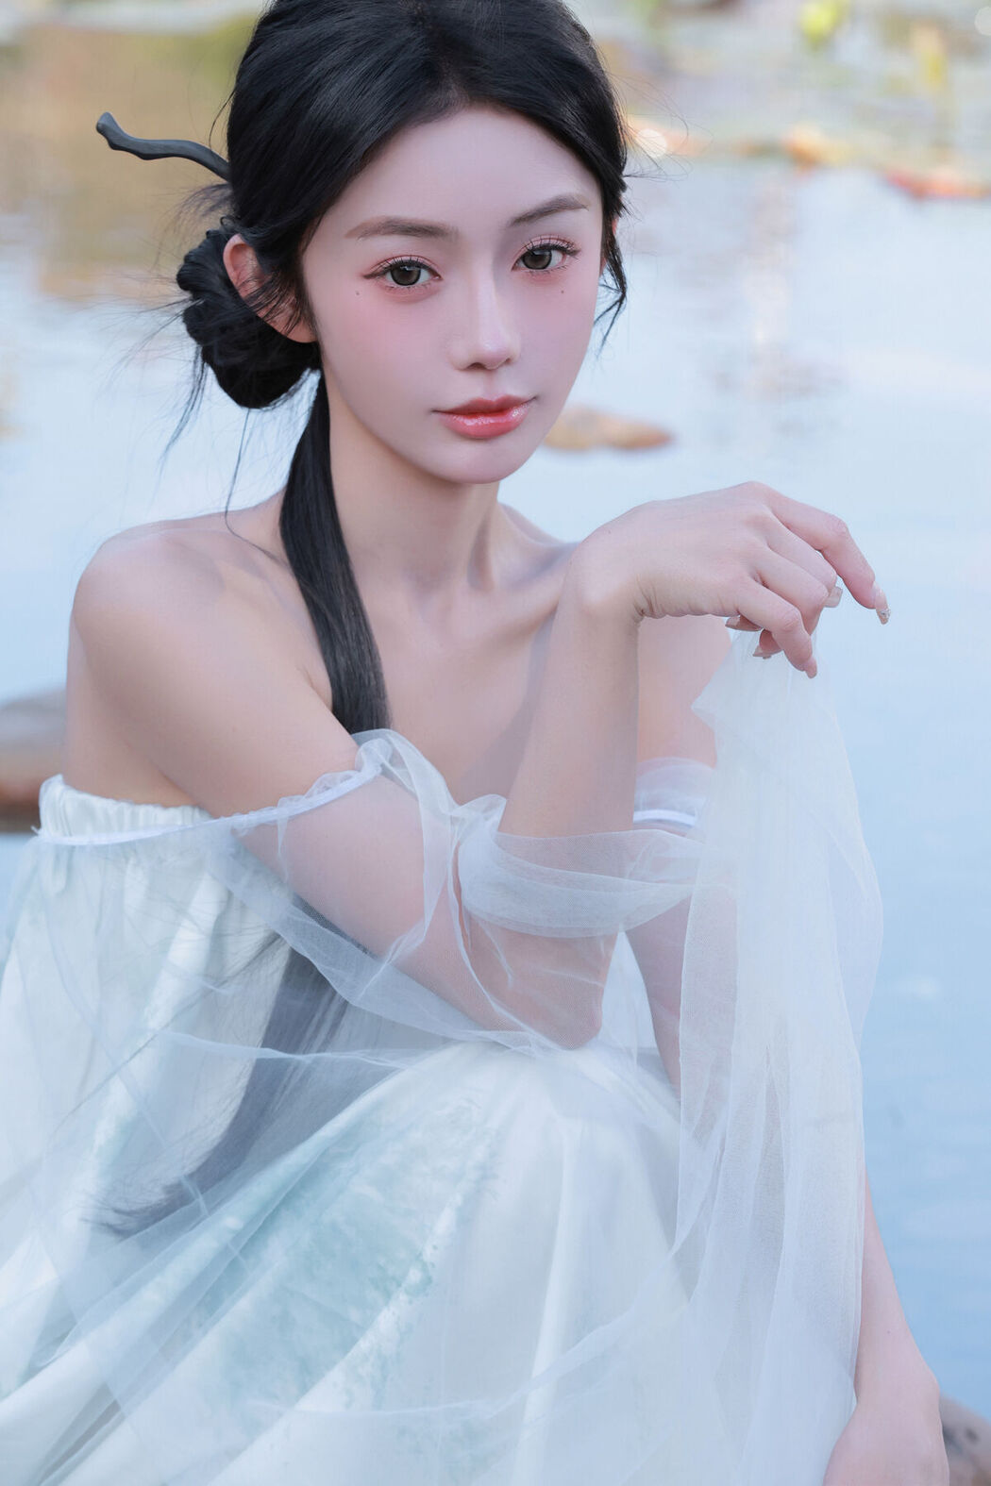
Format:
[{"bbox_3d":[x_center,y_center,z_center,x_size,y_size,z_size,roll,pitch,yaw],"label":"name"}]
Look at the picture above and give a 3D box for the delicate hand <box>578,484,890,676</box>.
[{"bbox_3d":[0.097,-0.070,3.285,0.149,0.071,0.097,9,30,4],"label":"delicate hand"}]

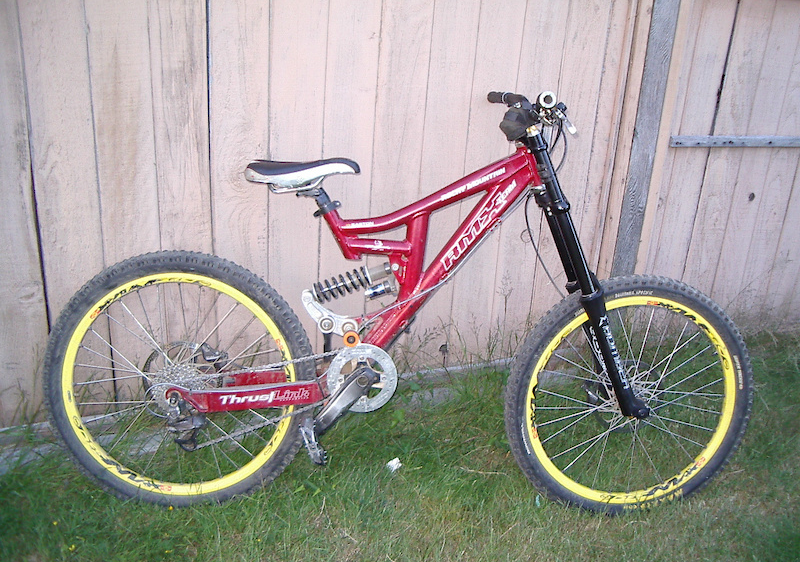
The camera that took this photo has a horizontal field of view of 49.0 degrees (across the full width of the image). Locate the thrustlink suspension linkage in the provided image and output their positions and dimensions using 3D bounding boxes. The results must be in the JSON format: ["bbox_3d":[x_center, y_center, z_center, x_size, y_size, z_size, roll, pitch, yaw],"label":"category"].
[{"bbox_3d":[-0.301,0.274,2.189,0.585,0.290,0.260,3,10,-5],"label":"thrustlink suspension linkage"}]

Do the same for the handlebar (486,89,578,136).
[{"bbox_3d":[0.323,-0.402,2.150,0.145,0.140,0.720,3,10,-5],"label":"handlebar"}]

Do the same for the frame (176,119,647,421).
[{"bbox_3d":[0.048,-0.040,2.192,1.190,0.730,0.200,3,10,-5],"label":"frame"}]

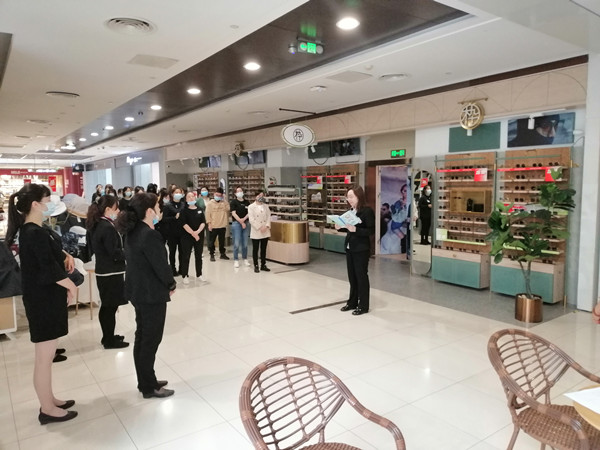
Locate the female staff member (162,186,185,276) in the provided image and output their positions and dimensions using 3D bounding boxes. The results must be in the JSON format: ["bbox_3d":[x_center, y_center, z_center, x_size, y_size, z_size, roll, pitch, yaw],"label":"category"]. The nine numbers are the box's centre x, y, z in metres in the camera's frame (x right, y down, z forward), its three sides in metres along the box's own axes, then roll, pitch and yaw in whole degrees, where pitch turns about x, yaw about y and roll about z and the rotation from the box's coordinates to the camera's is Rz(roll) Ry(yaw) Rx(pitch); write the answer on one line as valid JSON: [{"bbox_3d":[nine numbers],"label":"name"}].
[{"bbox_3d":[-2.299,0.126,8.255,0.450,1.603,0.300,-3,6,-23],"label":"female staff member"}]

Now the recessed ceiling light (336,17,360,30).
[{"bbox_3d":[0.490,-2.056,4.552,0.200,0.060,0.200,-5,7,-35],"label":"recessed ceiling light"}]

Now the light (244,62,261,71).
[{"bbox_3d":[-0.652,-2.196,6.186,0.200,0.060,0.200,-5,7,-35],"label":"light"}]

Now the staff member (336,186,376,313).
[{"bbox_3d":[0.707,0.309,5.758,0.380,1.629,0.460,-5,7,-38],"label":"staff member"}]

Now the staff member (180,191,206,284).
[{"bbox_3d":[-1.870,0.185,7.848,0.450,1.551,0.290,-3,6,-21],"label":"staff member"}]

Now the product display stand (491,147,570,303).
[{"bbox_3d":[3.152,-0.005,6.216,0.330,2.050,0.920,-5,7,-35],"label":"product display stand"}]

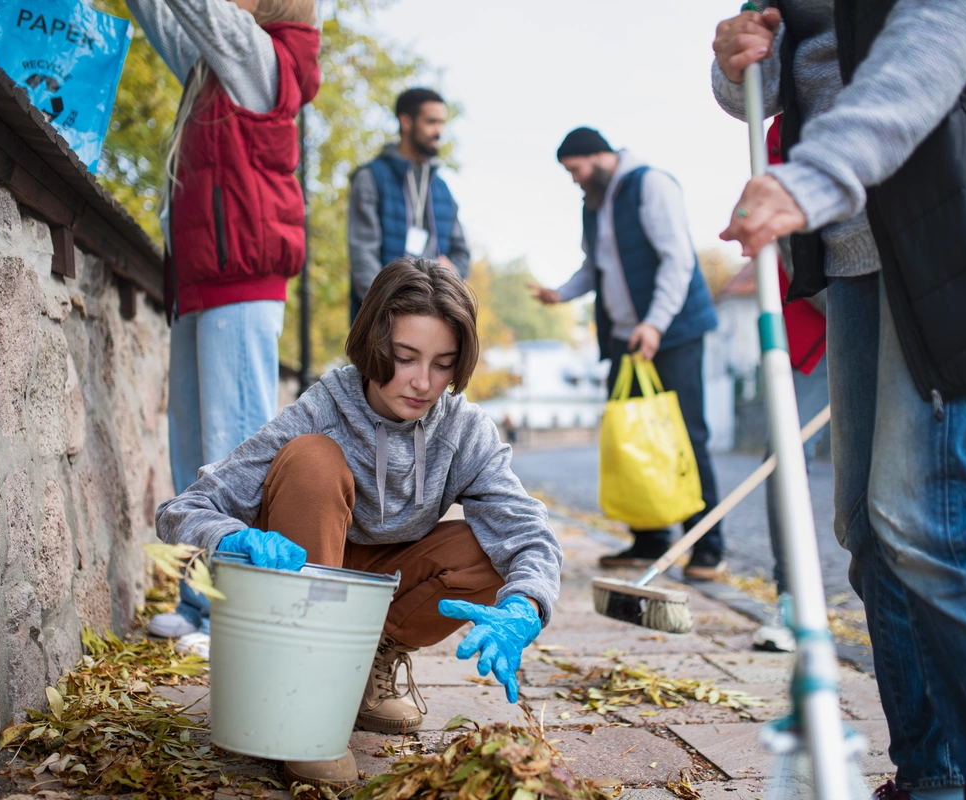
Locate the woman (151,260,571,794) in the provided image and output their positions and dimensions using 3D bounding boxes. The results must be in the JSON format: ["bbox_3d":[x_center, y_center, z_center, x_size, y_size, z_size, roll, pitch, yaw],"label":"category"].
[{"bbox_3d":[-0.210,0.170,2.020,0.690,0.810,0.720,0,-1,-7],"label":"woman"}]

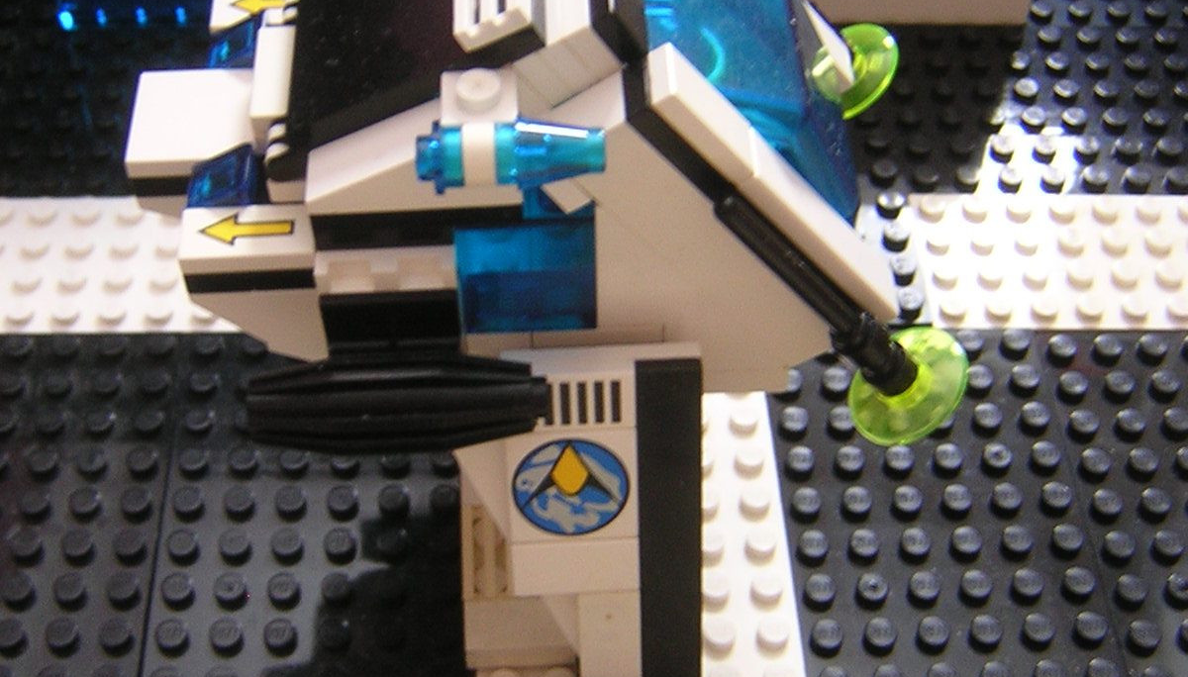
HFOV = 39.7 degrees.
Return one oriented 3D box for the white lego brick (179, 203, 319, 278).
[{"bbox_3d":[-0.040,-0.011,0.191,0.016,0.003,0.008,-3,52,-2],"label":"white lego brick"}]

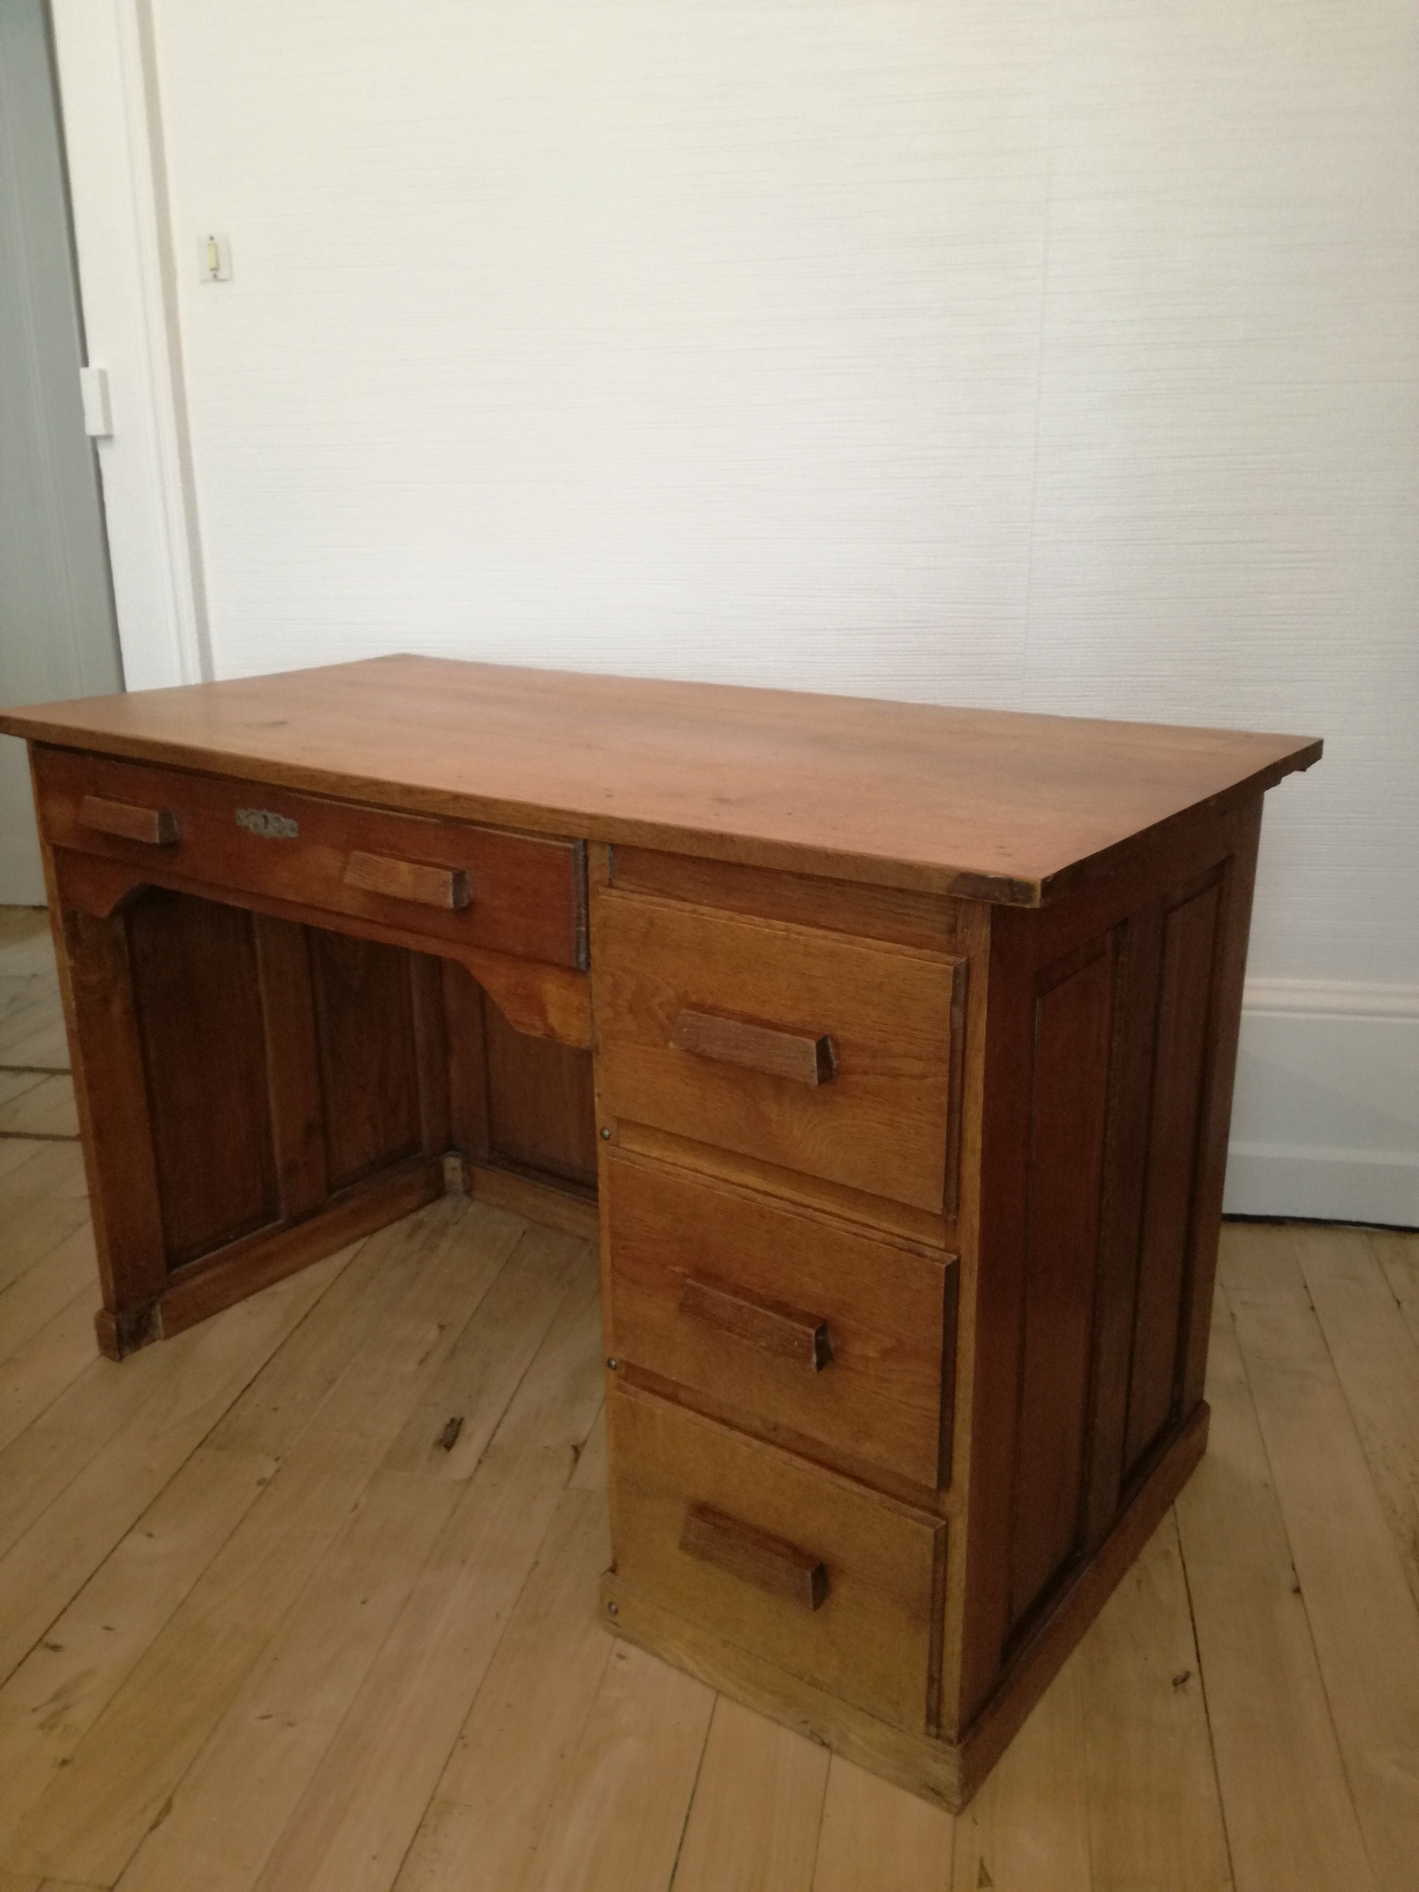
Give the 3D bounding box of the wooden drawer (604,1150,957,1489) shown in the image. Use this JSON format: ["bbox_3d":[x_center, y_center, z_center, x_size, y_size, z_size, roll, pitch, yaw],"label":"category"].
[{"bbox_3d":[0.166,0.239,1.318,0.322,0.195,0.491,11,20,35],"label":"wooden drawer"}]

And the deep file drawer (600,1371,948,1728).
[{"bbox_3d":[0.169,0.454,1.382,0.323,0.206,0.491,11,20,35],"label":"deep file drawer"}]

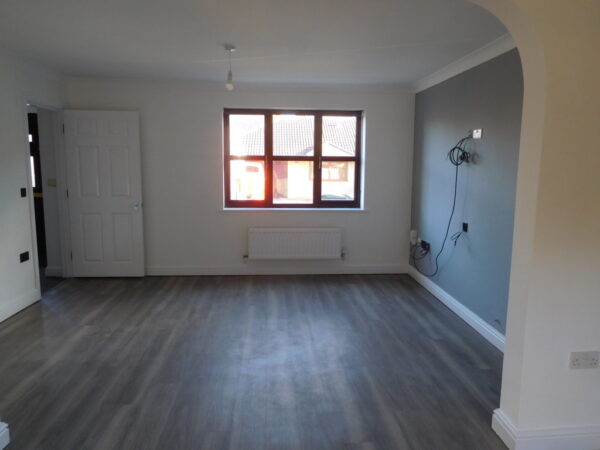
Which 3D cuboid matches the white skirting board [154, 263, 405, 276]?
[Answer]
[{"bbox_3d":[-0.281,0.576,5.513,3.403,0.120,0.022,0,8,-3],"label":"white skirting board"}]

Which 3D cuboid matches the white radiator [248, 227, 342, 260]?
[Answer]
[{"bbox_3d":[-0.052,0.237,5.429,1.163,0.408,0.095,0,8,-3],"label":"white radiator"}]

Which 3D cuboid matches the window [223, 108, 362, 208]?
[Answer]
[{"bbox_3d":[-0.069,-0.832,5.527,1.747,1.223,0.100,0,8,-3],"label":"window"}]

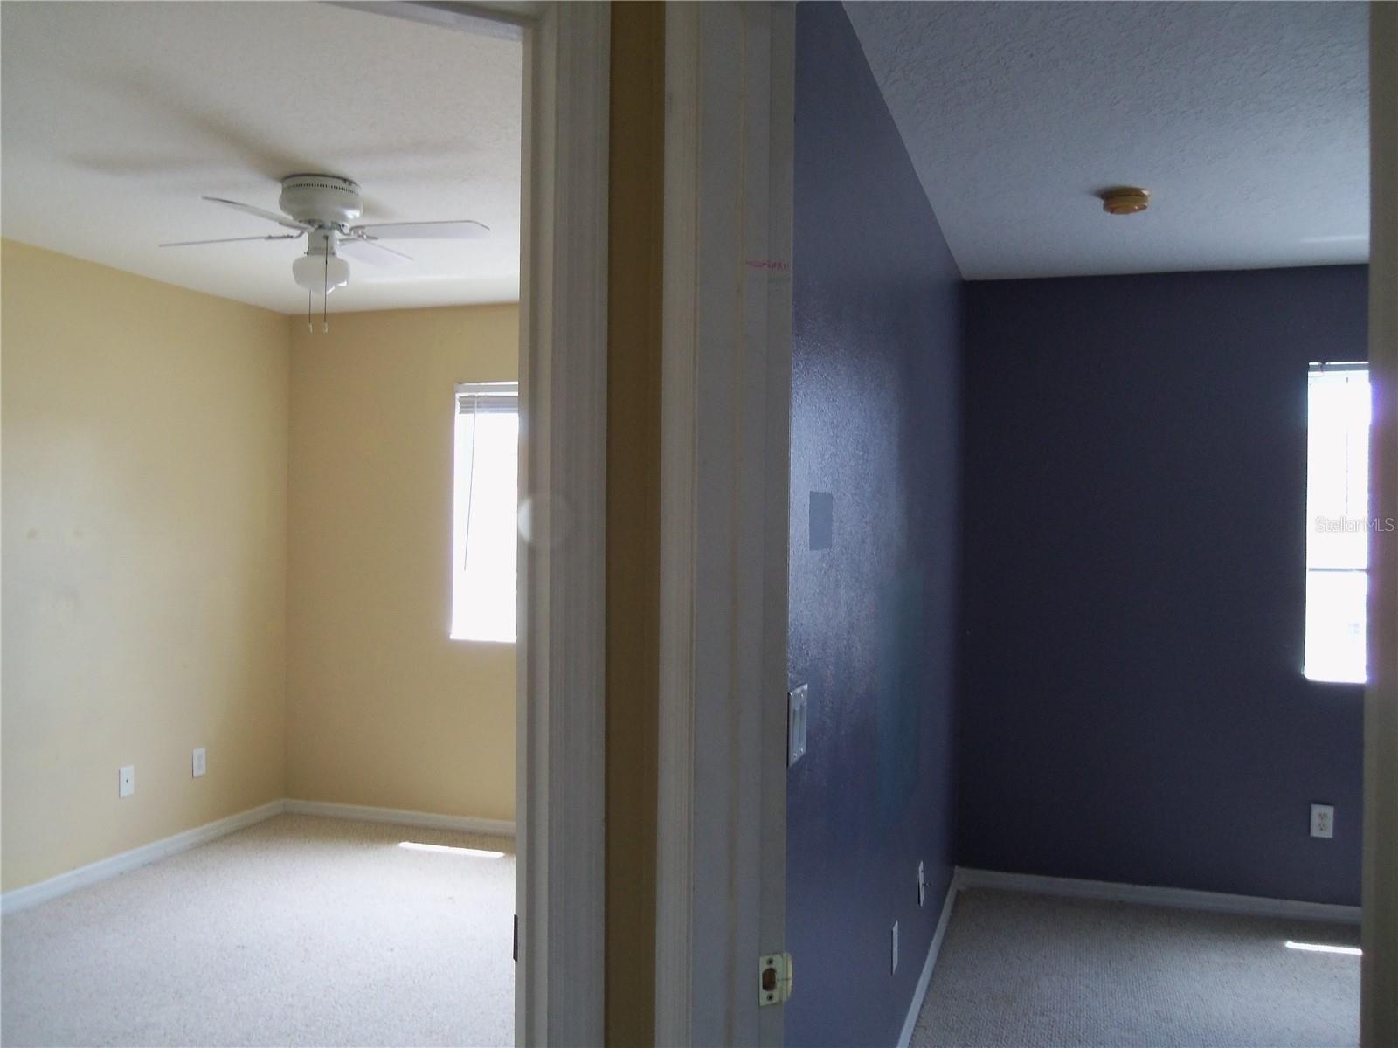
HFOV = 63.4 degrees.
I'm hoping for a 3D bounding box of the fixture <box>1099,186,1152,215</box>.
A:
[{"bbox_3d":[1.247,-0.943,3.303,0.139,0.041,0.139,1,0,18],"label":"fixture"}]

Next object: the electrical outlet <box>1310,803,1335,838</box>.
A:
[{"bbox_3d":[2.268,1.082,4.111,0.071,0.116,0.010,1,0,18],"label":"electrical outlet"}]

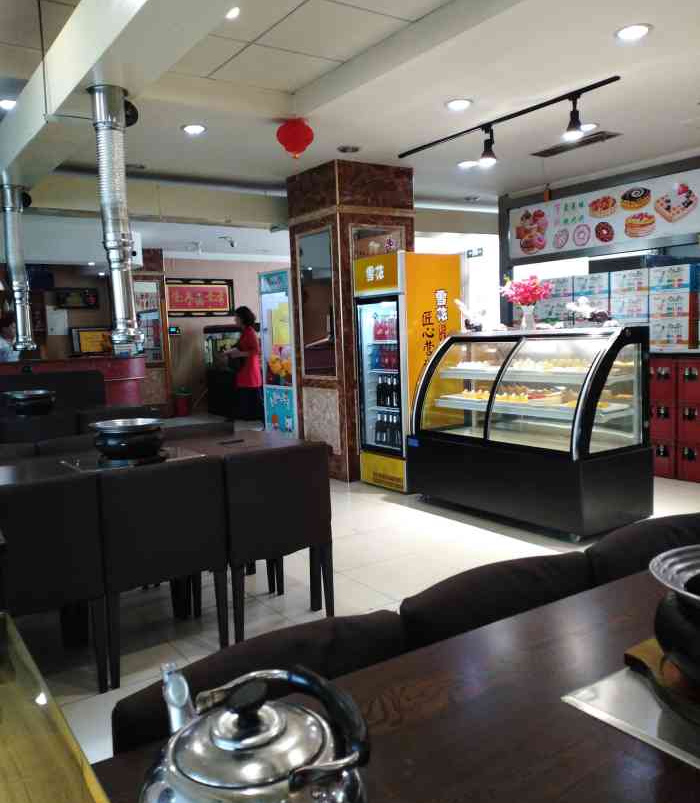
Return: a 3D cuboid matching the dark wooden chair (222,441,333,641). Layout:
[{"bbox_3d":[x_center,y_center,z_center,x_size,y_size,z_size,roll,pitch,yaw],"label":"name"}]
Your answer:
[{"bbox_3d":[-0.435,0.605,3.323,0.515,0.850,0.530,-7,8,-34],"label":"dark wooden chair"}]

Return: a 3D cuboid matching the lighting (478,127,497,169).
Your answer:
[{"bbox_3d":[0.956,-1.759,4.871,0.120,0.285,0.120,-7,8,-34],"label":"lighting"}]

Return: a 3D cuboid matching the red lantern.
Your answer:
[{"bbox_3d":[-0.346,-1.668,4.444,0.236,0.260,0.236,-2,7,0],"label":"red lantern"}]

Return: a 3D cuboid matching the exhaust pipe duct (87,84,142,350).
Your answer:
[{"bbox_3d":[-0.976,-0.757,2.965,0.184,1.100,0.184,-7,8,-34],"label":"exhaust pipe duct"}]

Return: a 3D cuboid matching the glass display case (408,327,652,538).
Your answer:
[{"bbox_3d":[1.201,0.126,5.036,0.785,1.275,1.630,-7,8,-34],"label":"glass display case"}]

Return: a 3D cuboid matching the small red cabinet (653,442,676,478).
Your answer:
[{"bbox_3d":[2.664,0.454,5.879,0.330,0.310,0.350,-7,8,-34],"label":"small red cabinet"}]

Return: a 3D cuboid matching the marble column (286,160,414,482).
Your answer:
[{"bbox_3d":[0.048,-0.703,6.433,0.835,2.700,0.795,-7,8,-34],"label":"marble column"}]

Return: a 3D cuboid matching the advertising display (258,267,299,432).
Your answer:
[{"bbox_3d":[-0.458,-0.357,7.127,0.600,1.900,0.650,-7,8,-34],"label":"advertising display"}]

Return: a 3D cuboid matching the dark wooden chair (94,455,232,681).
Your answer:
[{"bbox_3d":[-0.864,0.657,3.029,0.520,0.850,0.530,-7,8,-34],"label":"dark wooden chair"}]

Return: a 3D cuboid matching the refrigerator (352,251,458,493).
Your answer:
[{"bbox_3d":[0.507,-0.253,5.902,0.680,1.890,0.590,-7,8,-34],"label":"refrigerator"}]

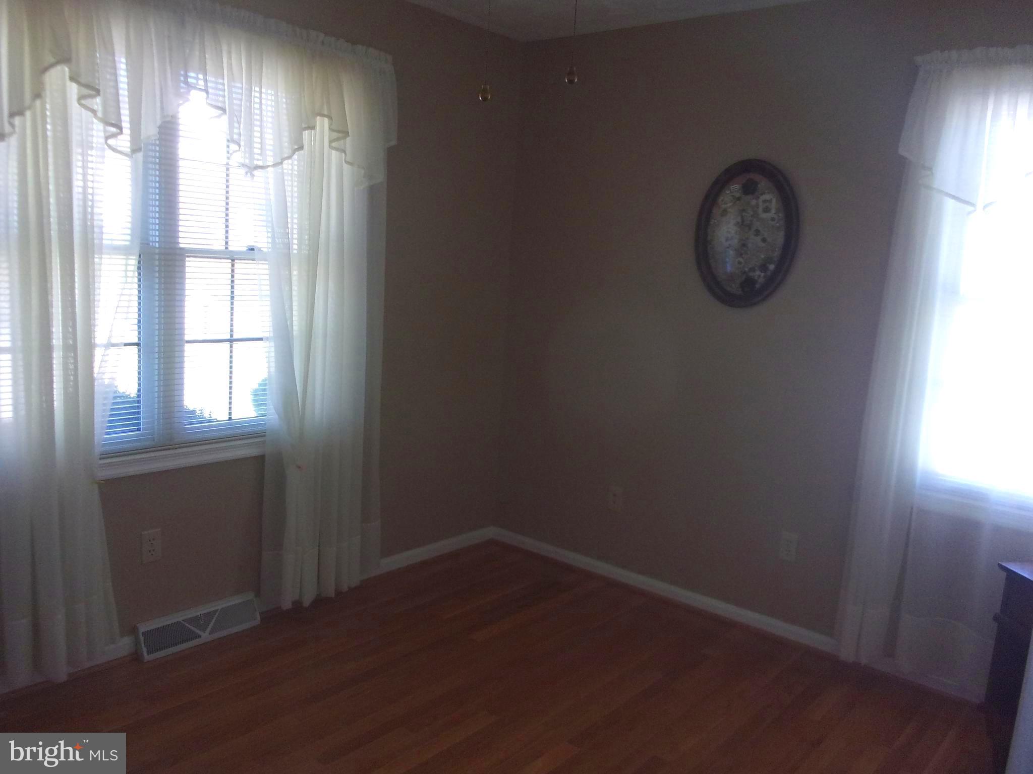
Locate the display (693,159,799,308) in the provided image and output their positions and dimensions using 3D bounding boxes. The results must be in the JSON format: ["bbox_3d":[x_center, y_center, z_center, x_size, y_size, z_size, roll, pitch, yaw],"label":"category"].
[{"bbox_3d":[0.912,-0.611,3.336,0.423,0.585,0.040,11,11,39],"label":"display"}]

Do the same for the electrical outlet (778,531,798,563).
[{"bbox_3d":[1.087,0.639,3.335,0.069,0.114,0.009,11,11,39],"label":"electrical outlet"}]

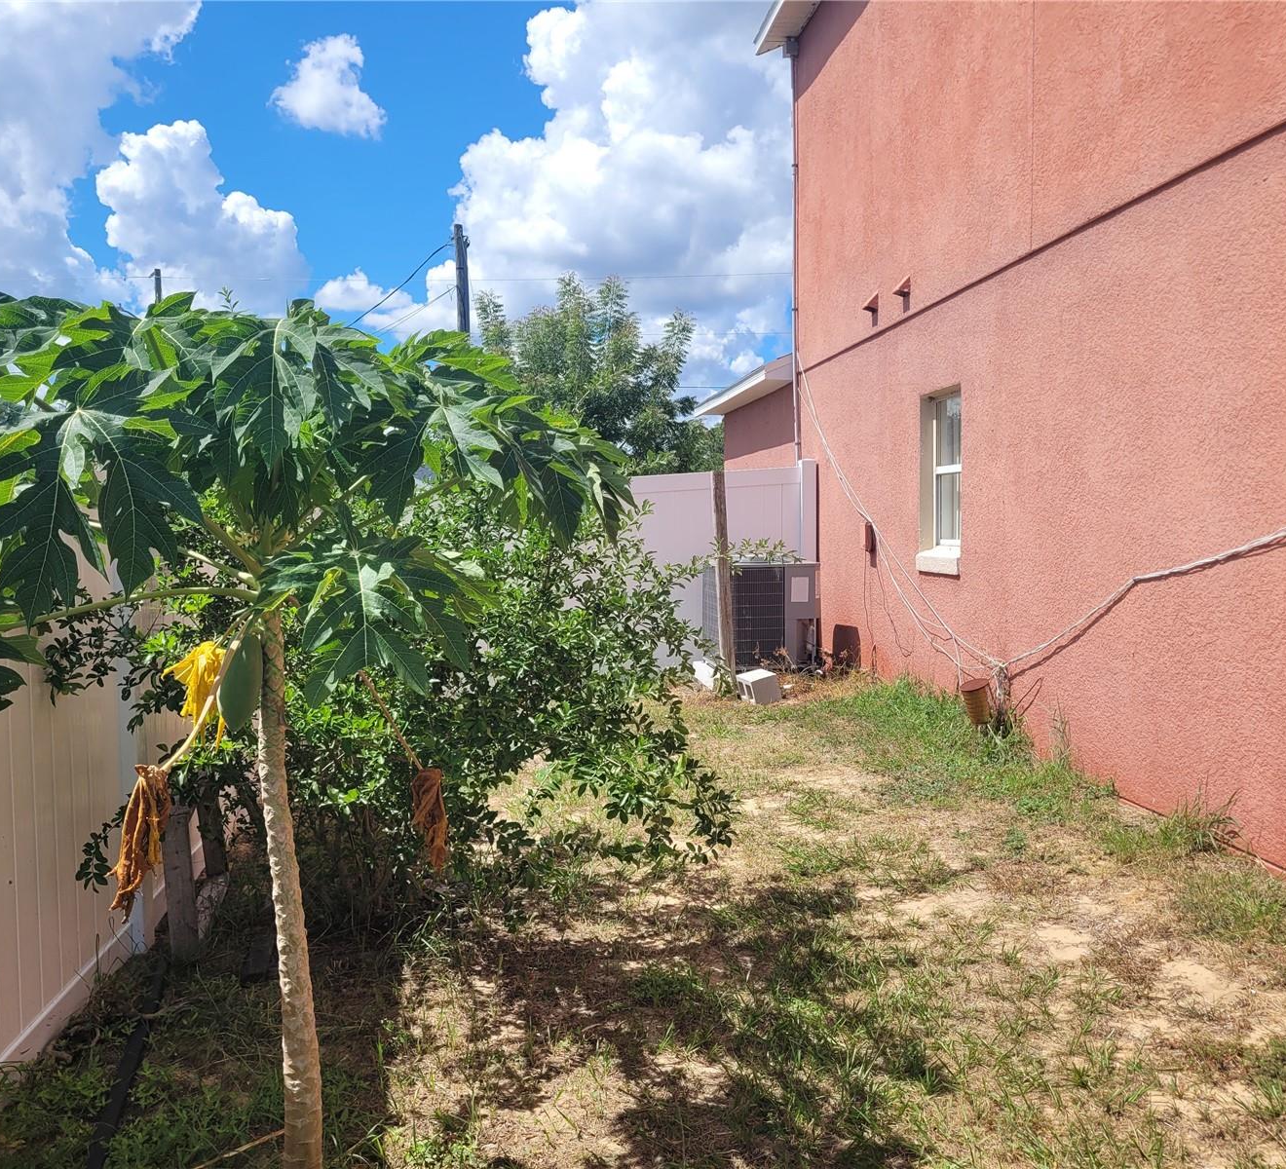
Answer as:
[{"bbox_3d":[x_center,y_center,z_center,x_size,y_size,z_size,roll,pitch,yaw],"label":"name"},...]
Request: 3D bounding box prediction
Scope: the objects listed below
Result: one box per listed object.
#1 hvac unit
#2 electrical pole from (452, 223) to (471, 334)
[{"bbox_3d":[0.912,0.222,9.250,0.769,0.808,0.769,-1,3,-7],"label":"hvac unit"},{"bbox_3d":[-3.924,-3.788,26.025,0.280,8.300,0.280,-2,3,-7],"label":"electrical pole"}]

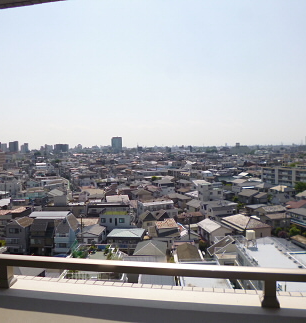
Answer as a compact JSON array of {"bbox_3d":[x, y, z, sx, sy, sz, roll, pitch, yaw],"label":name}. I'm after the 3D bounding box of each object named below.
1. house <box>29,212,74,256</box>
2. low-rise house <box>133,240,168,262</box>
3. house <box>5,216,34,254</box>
[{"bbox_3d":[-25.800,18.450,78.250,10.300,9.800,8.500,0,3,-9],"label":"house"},{"bbox_3d":[-0.172,20.531,62.893,6.700,7.300,8.300,-1,3,5],"label":"low-rise house"},{"bbox_3d":[-34.294,19.431,79.335,5.800,9.100,8.600,-1,3,5],"label":"house"}]

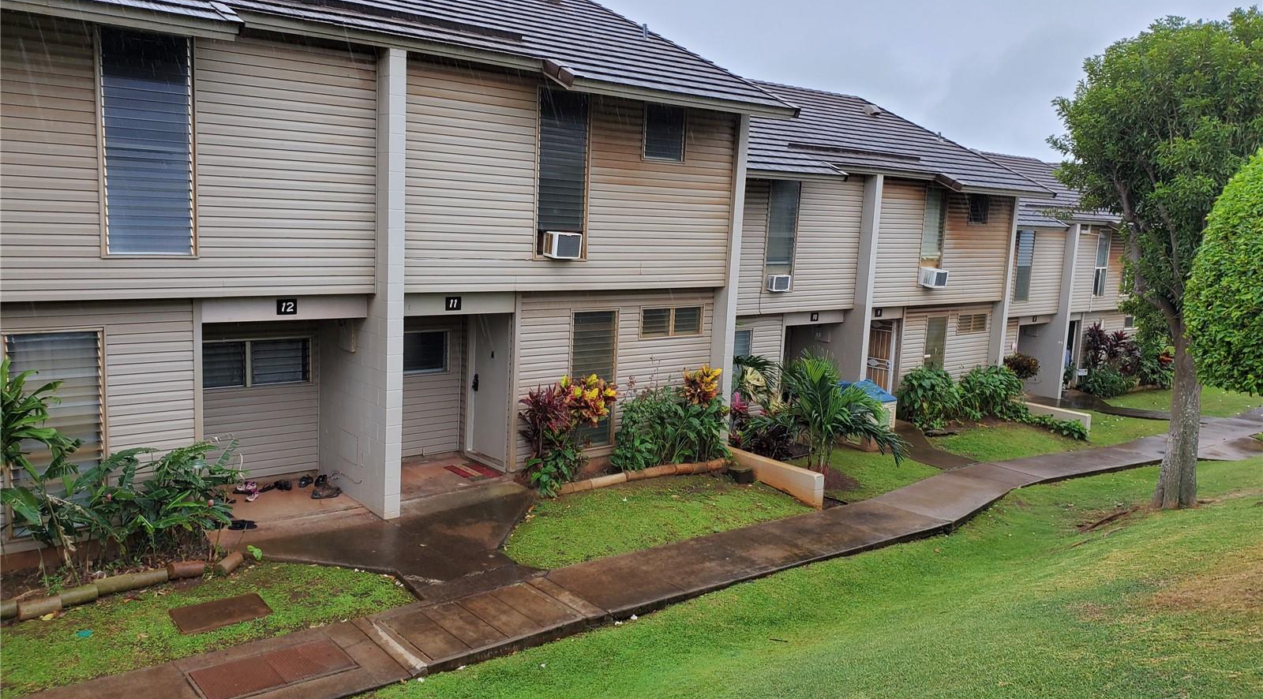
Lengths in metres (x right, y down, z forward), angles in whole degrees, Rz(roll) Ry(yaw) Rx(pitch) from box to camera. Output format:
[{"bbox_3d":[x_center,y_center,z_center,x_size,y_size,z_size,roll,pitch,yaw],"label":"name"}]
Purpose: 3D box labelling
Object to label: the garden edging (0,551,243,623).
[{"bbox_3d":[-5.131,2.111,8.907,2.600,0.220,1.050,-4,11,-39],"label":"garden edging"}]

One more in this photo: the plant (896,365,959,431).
[{"bbox_3d":[6.452,1.034,20.696,1.400,1.350,1.200,-4,11,-39],"label":"plant"}]

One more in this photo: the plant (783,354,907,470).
[{"bbox_3d":[3.368,1.040,15.232,1.800,2.000,1.700,-4,11,-39],"label":"plant"}]

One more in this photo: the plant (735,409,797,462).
[{"bbox_3d":[2.246,1.462,15.896,1.050,0.900,0.950,-4,11,-39],"label":"plant"}]

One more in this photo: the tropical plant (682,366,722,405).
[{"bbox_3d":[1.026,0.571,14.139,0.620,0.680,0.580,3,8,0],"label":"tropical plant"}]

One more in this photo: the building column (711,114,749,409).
[{"bbox_3d":[1.452,-0.904,14.534,0.200,5.200,0.300,-4,11,-39],"label":"building column"}]

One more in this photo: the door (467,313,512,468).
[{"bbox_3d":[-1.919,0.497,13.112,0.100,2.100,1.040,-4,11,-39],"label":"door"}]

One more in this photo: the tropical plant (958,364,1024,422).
[{"bbox_3d":[8.443,0.986,22.291,1.550,1.200,1.300,-4,11,-39],"label":"tropical plant"}]

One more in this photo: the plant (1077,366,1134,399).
[{"bbox_3d":[14.678,0.983,29.318,1.700,0.880,1.300,-4,11,-39],"label":"plant"}]

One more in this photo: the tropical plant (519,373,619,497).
[{"bbox_3d":[-0.812,1.095,12.668,1.350,1.520,0.950,-4,11,-39],"label":"tropical plant"}]

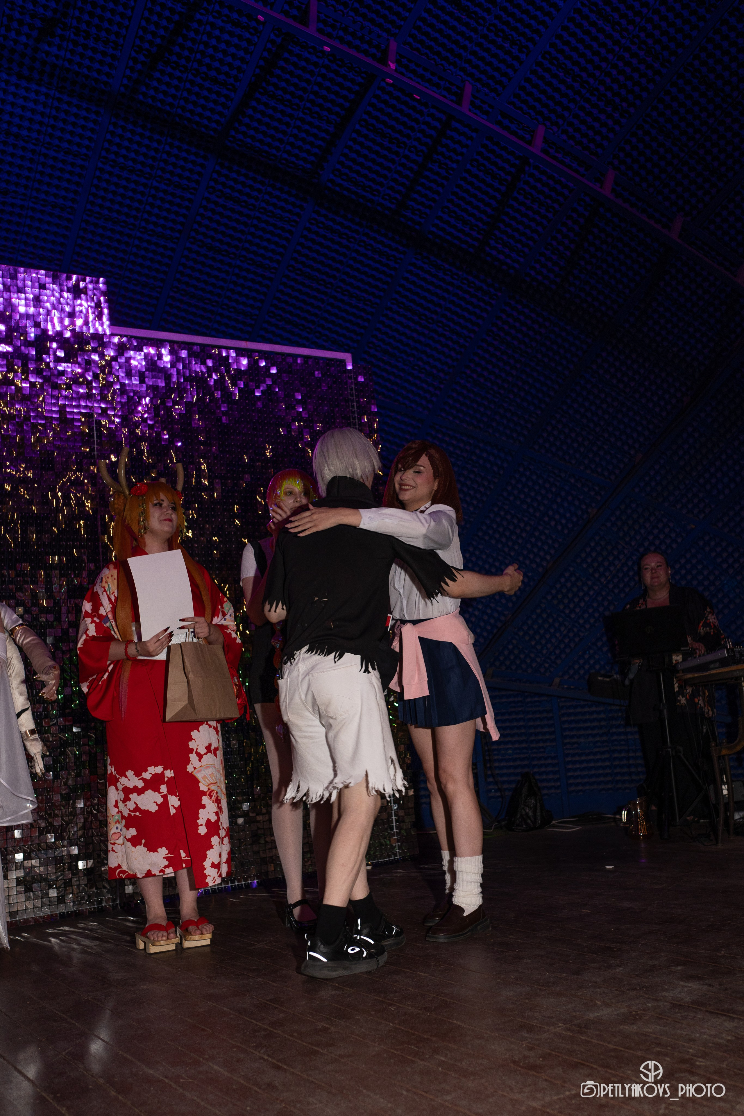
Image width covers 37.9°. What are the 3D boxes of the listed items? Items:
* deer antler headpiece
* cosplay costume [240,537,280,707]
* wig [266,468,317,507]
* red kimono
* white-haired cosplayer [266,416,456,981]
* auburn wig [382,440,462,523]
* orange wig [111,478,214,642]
[{"bbox_3d":[-0.877,-0.276,4.164,0.340,0.290,0.200,1,-10,-36],"label":"deer antler headpiece"},{"bbox_3d":[-0.300,0.230,4.266,0.430,0.680,0.280,-2,-9,-18],"label":"cosplay costume"},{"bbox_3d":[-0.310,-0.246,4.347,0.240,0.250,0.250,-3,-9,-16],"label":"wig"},{"bbox_3d":[-0.772,0.578,4.015,0.600,1.240,0.420,-2,-9,-22],"label":"red kimono"},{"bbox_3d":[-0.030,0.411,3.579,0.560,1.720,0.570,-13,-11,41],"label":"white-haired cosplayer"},{"bbox_3d":[0.176,-0.266,3.954,0.270,0.330,0.260,-13,-11,41],"label":"auburn wig"},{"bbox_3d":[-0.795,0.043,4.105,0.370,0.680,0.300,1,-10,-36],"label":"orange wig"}]

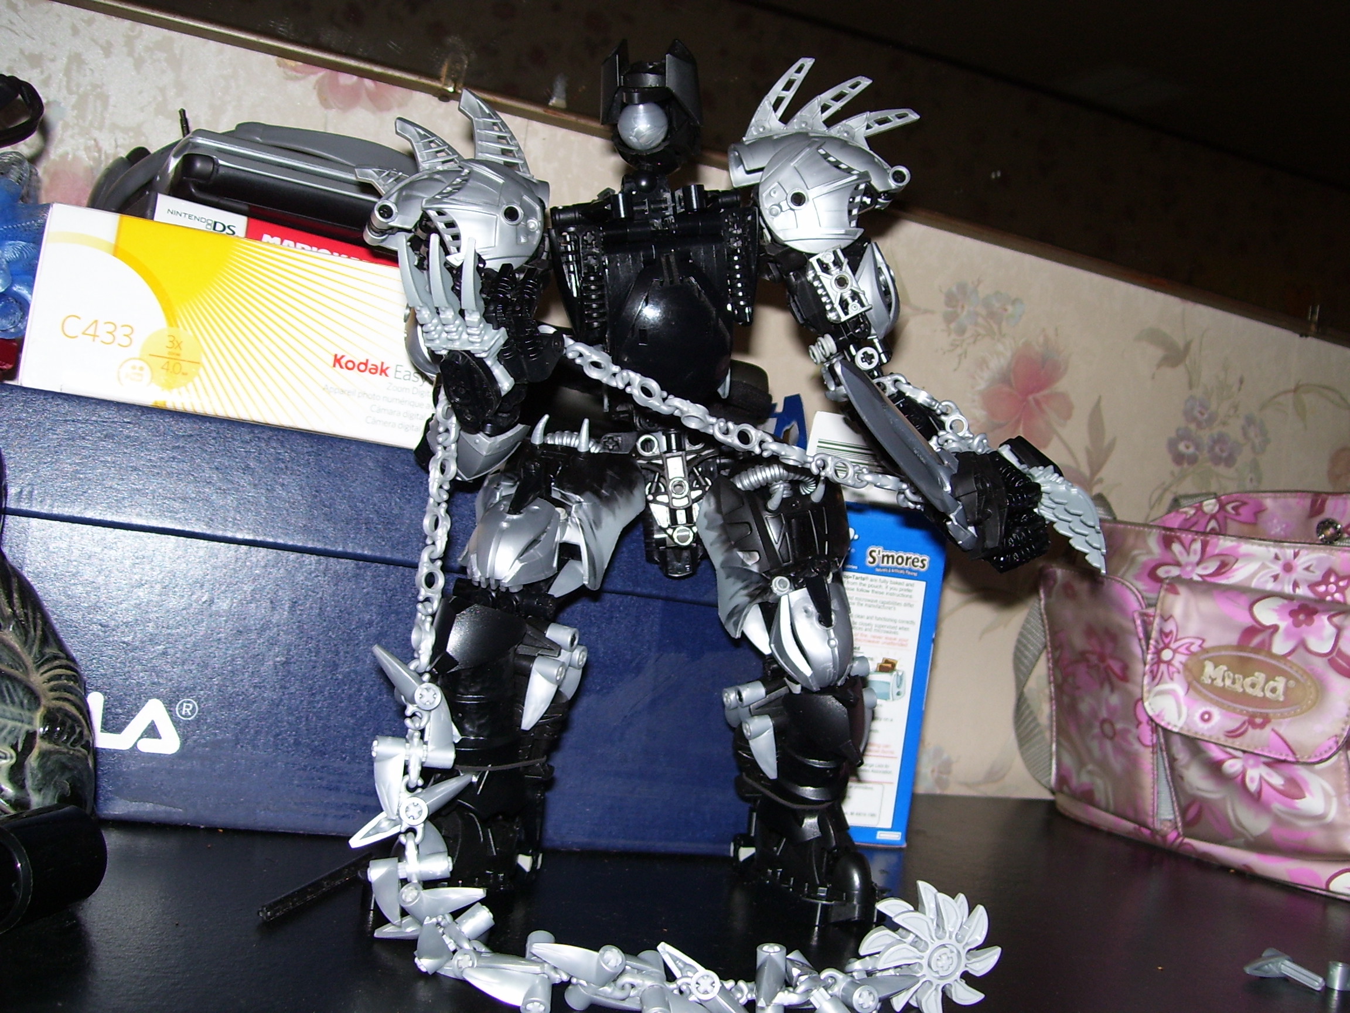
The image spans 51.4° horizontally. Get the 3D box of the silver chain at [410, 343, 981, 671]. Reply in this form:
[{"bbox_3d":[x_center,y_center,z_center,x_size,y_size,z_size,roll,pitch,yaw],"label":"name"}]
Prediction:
[{"bbox_3d":[0.011,0.002,0.432,0.182,0.110,0.055,8,-3,-13],"label":"silver chain"}]

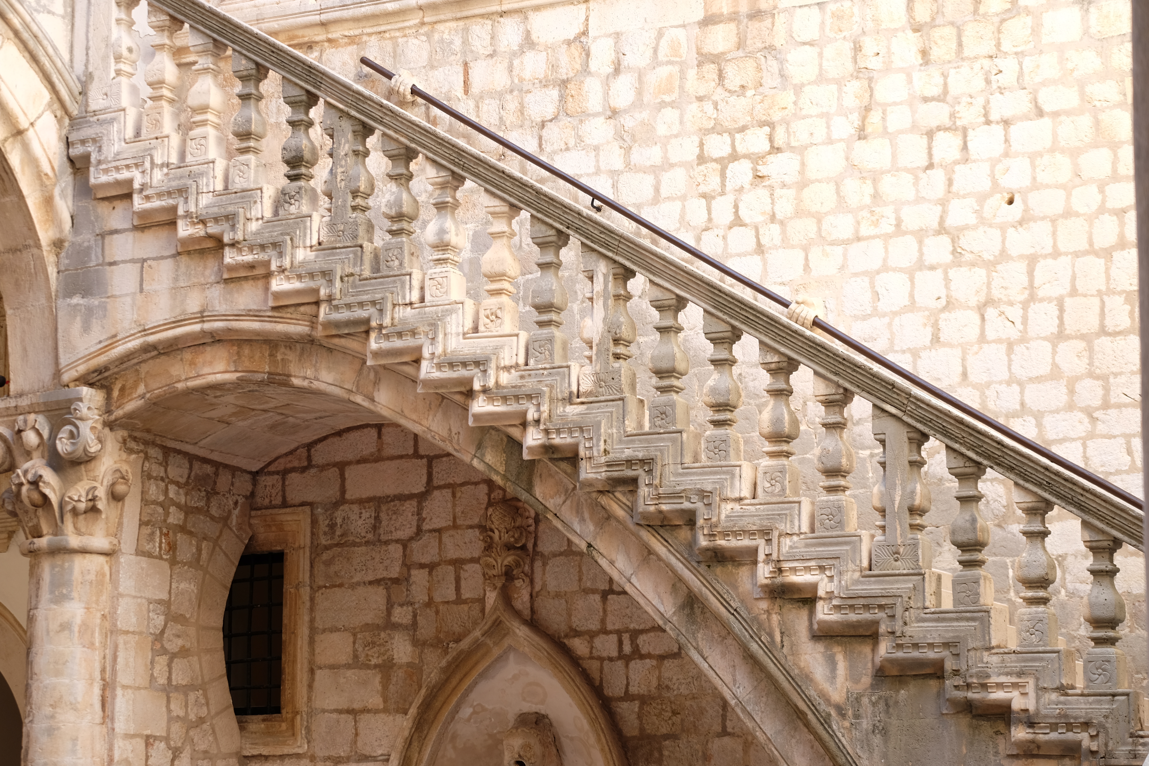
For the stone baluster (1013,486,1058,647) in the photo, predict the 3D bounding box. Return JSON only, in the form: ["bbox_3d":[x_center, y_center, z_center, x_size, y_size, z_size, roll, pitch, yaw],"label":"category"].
[{"bbox_3d":[2.047,0.821,11.111,0.157,0.716,0.157,-4,-10,26],"label":"stone baluster"}]

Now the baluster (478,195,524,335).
[{"bbox_3d":[-0.360,-0.582,12.063,0.146,0.710,0.143,-5,-10,29],"label":"baluster"}]

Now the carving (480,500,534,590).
[{"bbox_3d":[-0.373,0.898,13.794,0.270,0.488,0.180,-4,-10,26],"label":"carving"}]

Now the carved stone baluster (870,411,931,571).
[{"bbox_3d":[1.426,0.469,10.876,0.225,0.720,0.143,-5,-10,29],"label":"carved stone baluster"}]

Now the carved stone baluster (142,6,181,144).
[{"bbox_3d":[-2.194,-1.648,13.280,0.146,0.710,0.143,-5,-10,29],"label":"carved stone baluster"}]

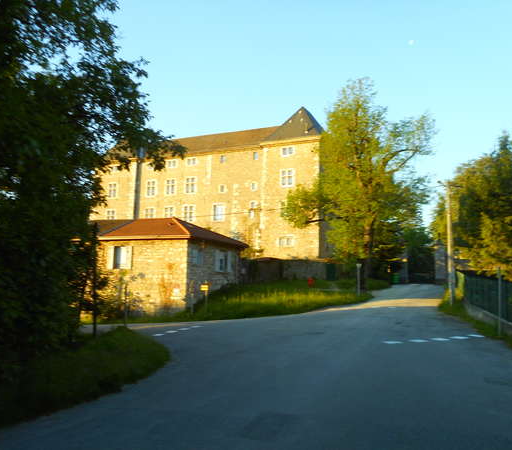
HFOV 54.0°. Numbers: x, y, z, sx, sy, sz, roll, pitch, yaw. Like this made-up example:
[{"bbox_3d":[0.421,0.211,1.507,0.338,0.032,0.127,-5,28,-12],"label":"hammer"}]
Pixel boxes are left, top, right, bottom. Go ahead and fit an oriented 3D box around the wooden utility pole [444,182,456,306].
[{"bbox_3d":[10.040,0.952,25.949,0.300,6.380,0.300,1,-8,0],"label":"wooden utility pole"}]

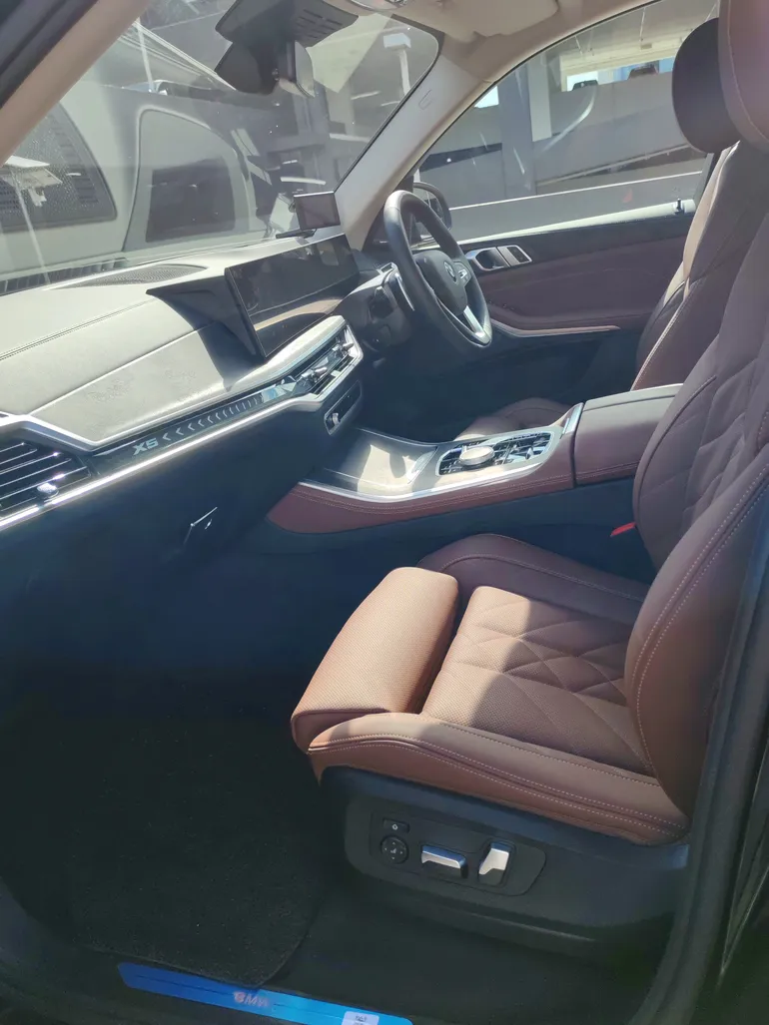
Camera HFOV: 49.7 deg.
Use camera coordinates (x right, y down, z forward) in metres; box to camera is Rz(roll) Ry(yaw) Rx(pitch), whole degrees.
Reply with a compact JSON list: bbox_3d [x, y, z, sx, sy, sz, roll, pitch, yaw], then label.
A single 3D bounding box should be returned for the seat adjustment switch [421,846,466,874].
[{"bbox_3d":[0.071,0.406,0.965,0.050,0.024,0.019,8,13,14],"label":"seat adjustment switch"}]

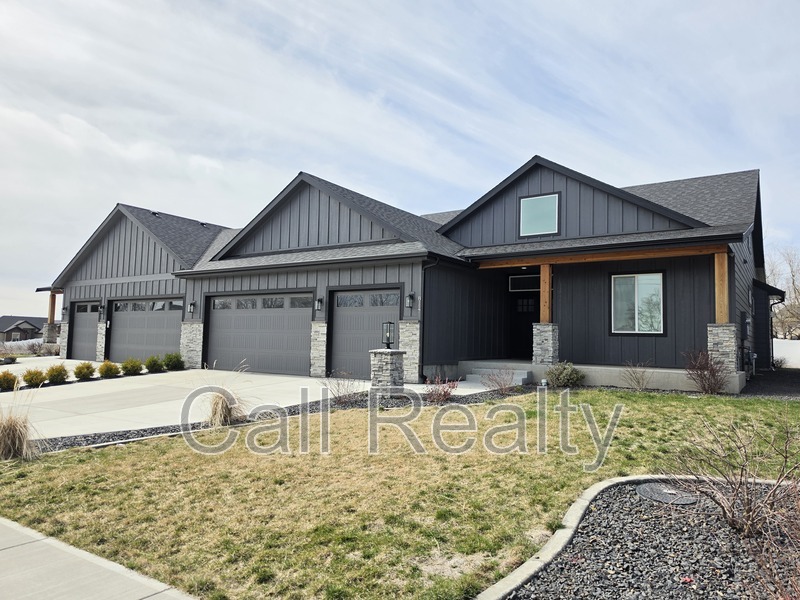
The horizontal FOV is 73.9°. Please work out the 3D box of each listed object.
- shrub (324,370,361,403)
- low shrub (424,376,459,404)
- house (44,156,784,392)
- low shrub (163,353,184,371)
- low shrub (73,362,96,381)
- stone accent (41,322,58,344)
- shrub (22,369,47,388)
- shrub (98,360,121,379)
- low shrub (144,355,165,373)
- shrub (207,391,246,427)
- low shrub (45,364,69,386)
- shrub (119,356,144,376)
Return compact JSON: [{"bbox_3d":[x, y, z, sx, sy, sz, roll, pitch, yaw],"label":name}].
[{"bbox_3d":[-1.244,1.872,11.500,0.740,0.670,0.740,1,-4,0],"label":"shrub"},{"bbox_3d":[0.867,1.869,11.100,0.680,0.610,0.680,1,-4,0],"label":"low shrub"},{"bbox_3d":[-3.543,-0.407,23.860,32.600,6.500,14.000,-2,-5,33],"label":"house"},{"bbox_3d":[-7.542,2.071,17.752,0.650,0.550,0.650,-2,-5,33],"label":"low shrub"},{"bbox_3d":[-9.100,2.072,15.357,0.590,0.530,0.590,-2,-5,33],"label":"low shrub"},{"bbox_3d":[-18.960,1.829,28.801,0.550,1.020,0.520,-2,-5,33],"label":"stone accent"},{"bbox_3d":[-9.801,2.101,14.278,0.590,0.500,0.590,-2,-5,33],"label":"shrub"},{"bbox_3d":[-8.710,2.086,15.955,0.610,0.530,0.610,-2,-5,33],"label":"shrub"},{"bbox_3d":[-7.911,2.077,17.183,0.600,0.540,0.600,-2,-5,33],"label":"low shrub"},{"bbox_3d":[-2.971,1.858,9.100,0.660,0.600,0.660,-2,-5,33],"label":"shrub"},{"bbox_3d":[-9.500,2.080,14.742,0.580,0.540,0.580,-2,-5,33],"label":"low shrub"},{"bbox_3d":[-8.327,2.083,16.544,0.630,0.540,0.630,-2,-5,33],"label":"shrub"}]

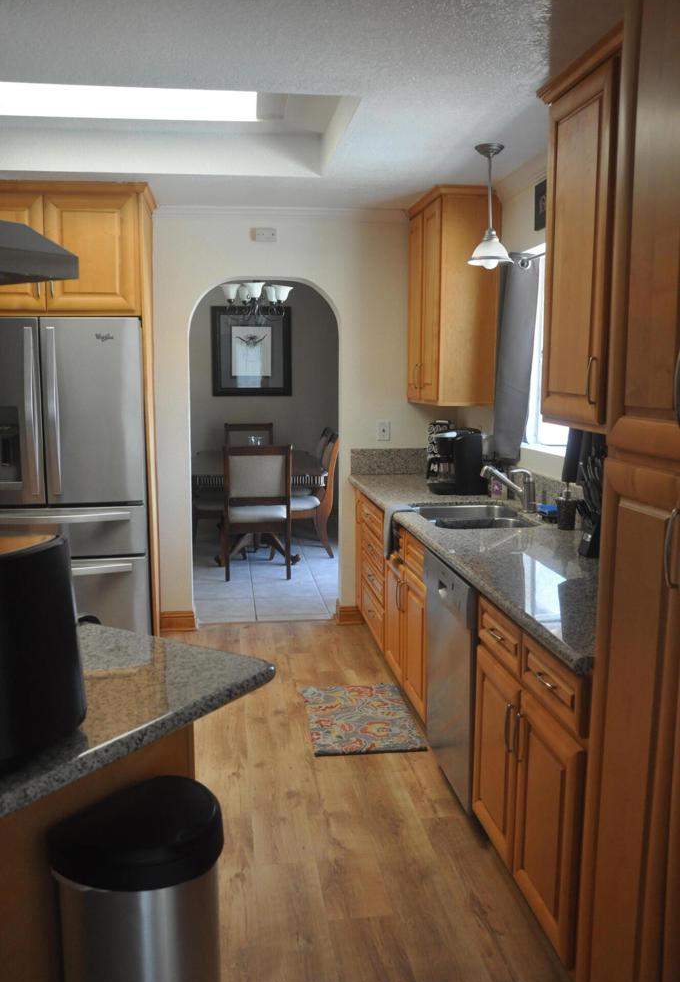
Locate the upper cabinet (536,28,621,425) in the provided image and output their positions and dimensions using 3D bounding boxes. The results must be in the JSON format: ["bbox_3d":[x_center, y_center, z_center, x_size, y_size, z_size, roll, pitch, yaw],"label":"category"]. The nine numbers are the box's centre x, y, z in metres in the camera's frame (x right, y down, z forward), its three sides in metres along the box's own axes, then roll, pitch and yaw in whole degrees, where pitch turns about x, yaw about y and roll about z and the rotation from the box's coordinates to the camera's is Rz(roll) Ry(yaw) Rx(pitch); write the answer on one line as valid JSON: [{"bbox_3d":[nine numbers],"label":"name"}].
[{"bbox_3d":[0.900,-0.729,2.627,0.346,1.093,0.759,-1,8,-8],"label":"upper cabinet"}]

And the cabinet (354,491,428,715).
[{"bbox_3d":[0.525,0.494,4.483,0.608,0.874,1.853,-1,8,-8],"label":"cabinet"}]

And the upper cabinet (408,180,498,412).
[{"bbox_3d":[0.600,-1.026,4.816,0.344,1.104,0.795,-1,8,-8],"label":"upper cabinet"}]

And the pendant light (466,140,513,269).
[{"bbox_3d":[0.618,-1.175,3.644,0.194,0.489,0.194,-1,8,-8],"label":"pendant light"}]

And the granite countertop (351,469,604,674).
[{"bbox_3d":[0.621,0.148,3.668,0.655,0.042,3.382,-1,8,-8],"label":"granite countertop"}]

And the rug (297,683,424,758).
[{"bbox_3d":[0.090,1.012,3.961,0.461,0.012,0.780,-1,8,-8],"label":"rug"}]

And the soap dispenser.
[{"bbox_3d":[0.896,0.056,3.500,0.071,0.192,0.071,2,8,10],"label":"soap dispenser"}]

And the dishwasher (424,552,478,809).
[{"bbox_3d":[0.674,0.673,3.270,0.602,0.840,0.608,-1,8,-8],"label":"dishwasher"}]

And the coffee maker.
[{"bbox_3d":[0.611,-0.154,4.526,0.294,0.319,0.243,-1,8,-8],"label":"coffee maker"}]

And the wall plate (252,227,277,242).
[{"bbox_3d":[-0.417,-1.441,4.954,0.120,0.073,0.015,-1,8,-8],"label":"wall plate"}]

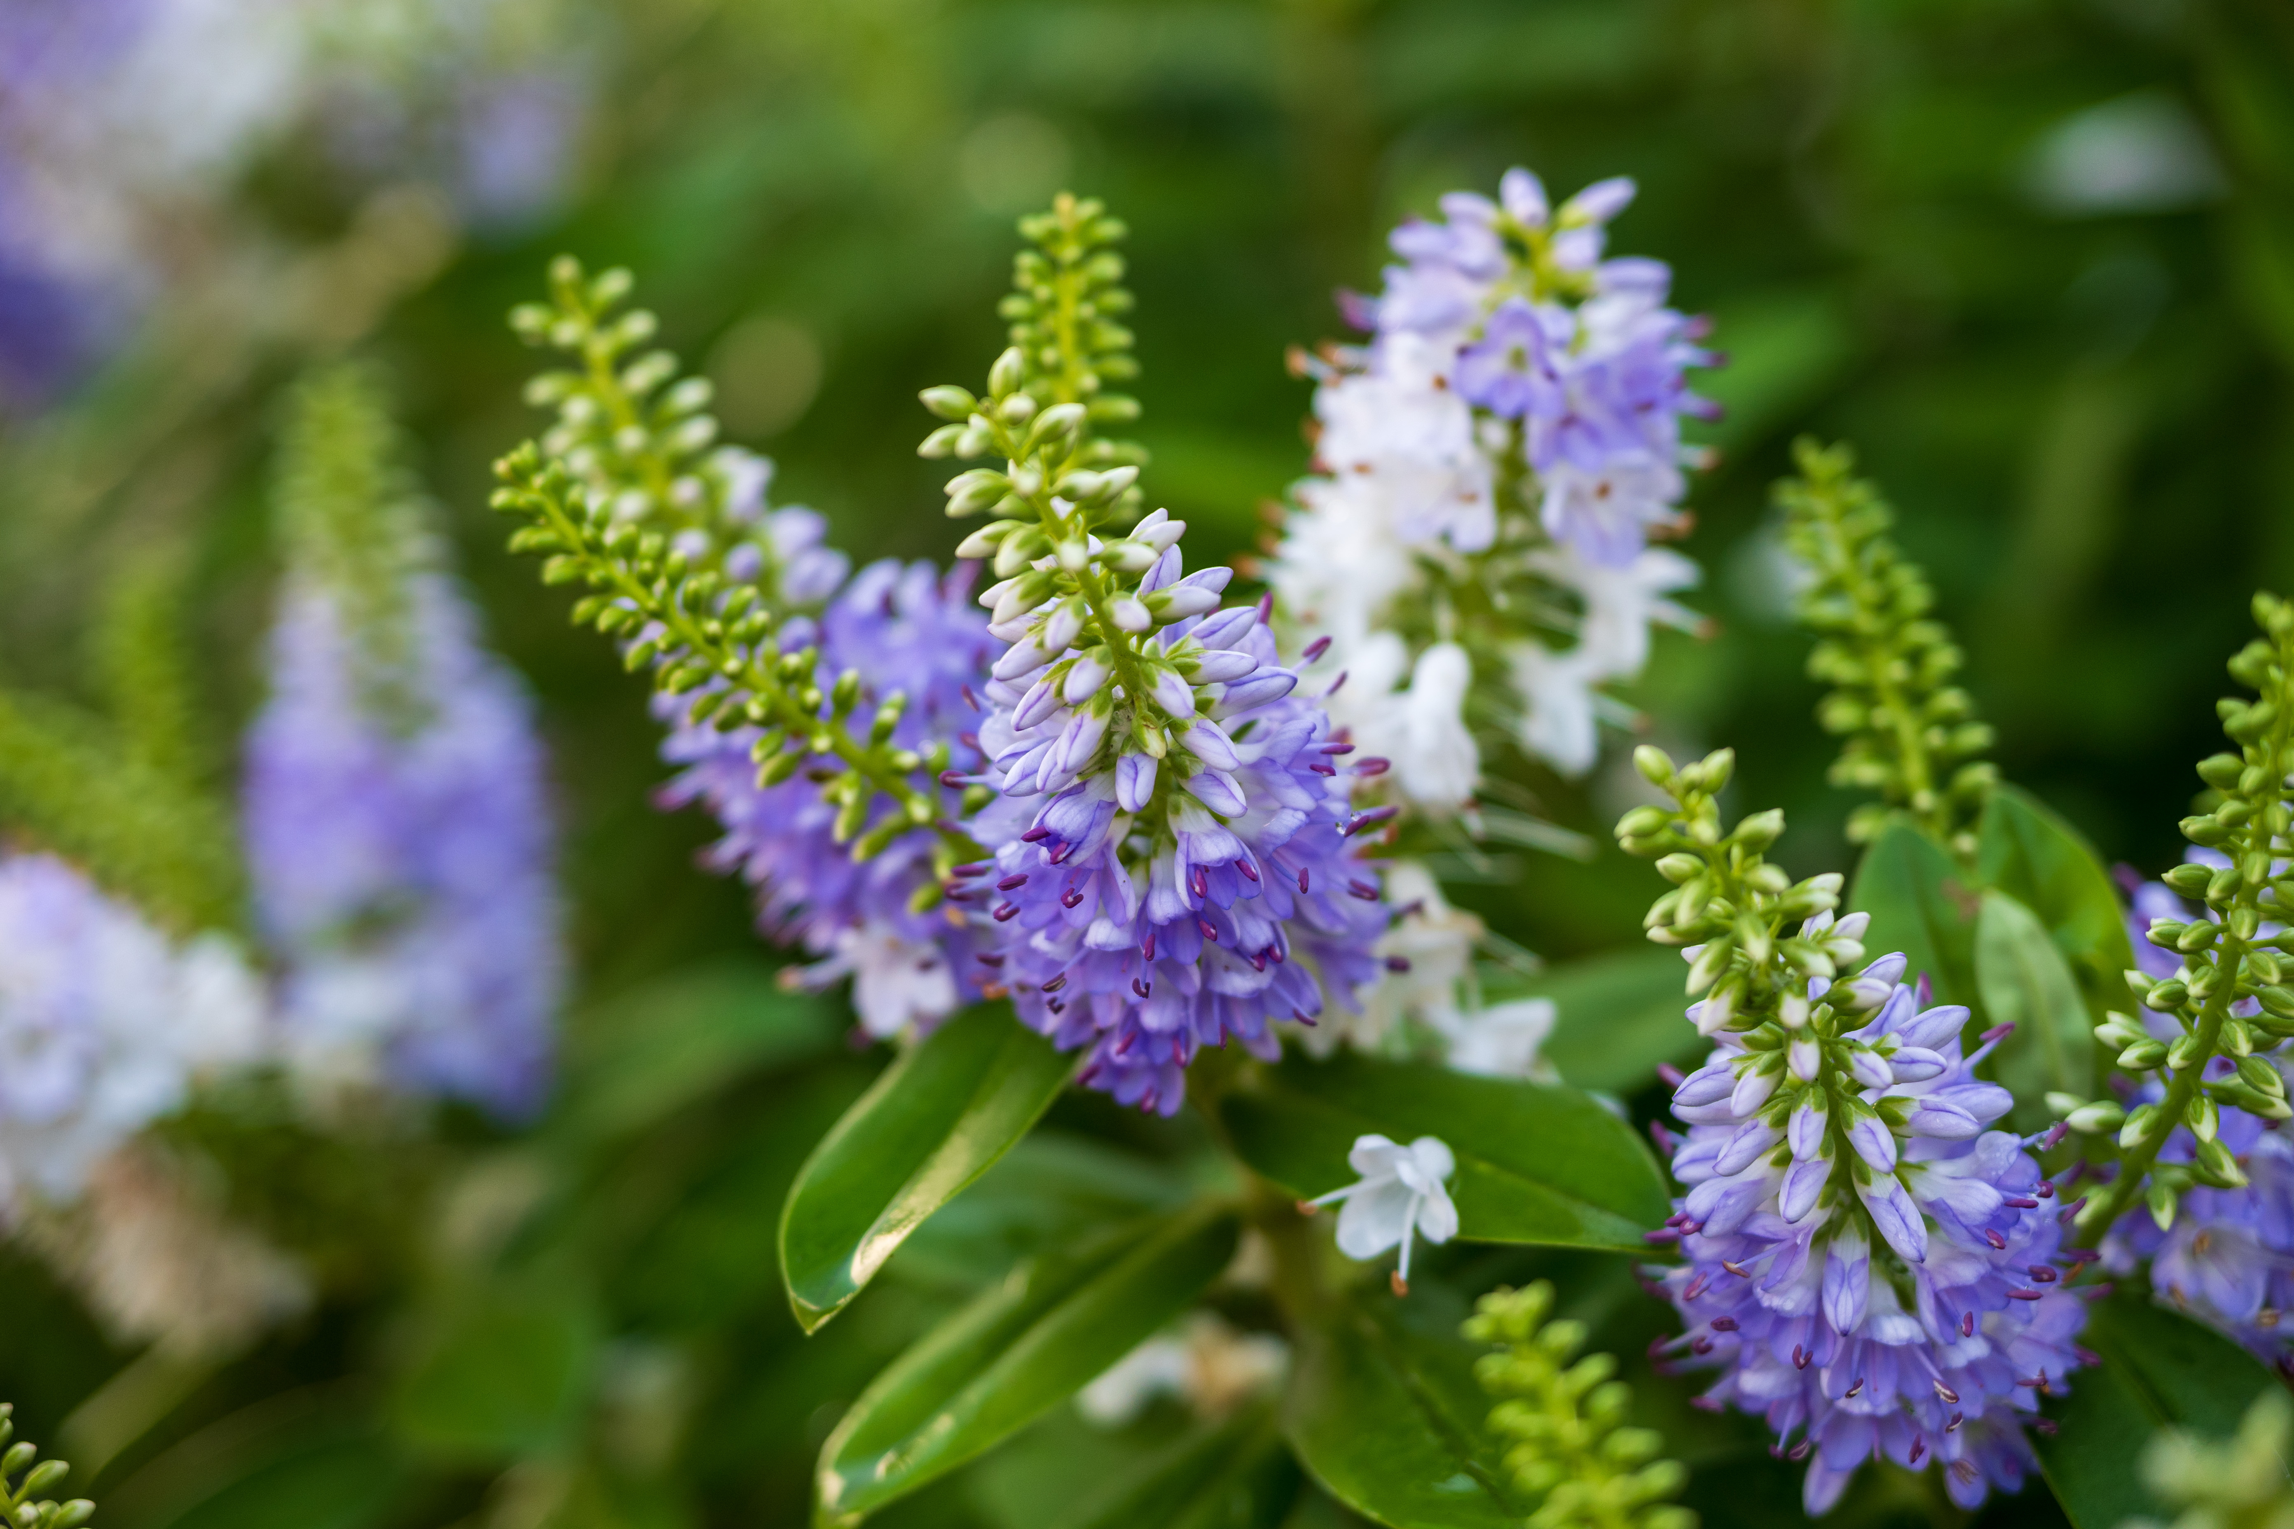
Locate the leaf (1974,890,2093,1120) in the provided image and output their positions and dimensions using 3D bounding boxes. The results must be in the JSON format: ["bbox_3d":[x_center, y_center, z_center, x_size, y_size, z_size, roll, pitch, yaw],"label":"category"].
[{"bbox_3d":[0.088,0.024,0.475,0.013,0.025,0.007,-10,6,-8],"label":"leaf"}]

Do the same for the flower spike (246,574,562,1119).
[{"bbox_3d":[-0.093,0.010,0.600,0.036,0.066,0.036,-6,7,-1],"label":"flower spike"}]

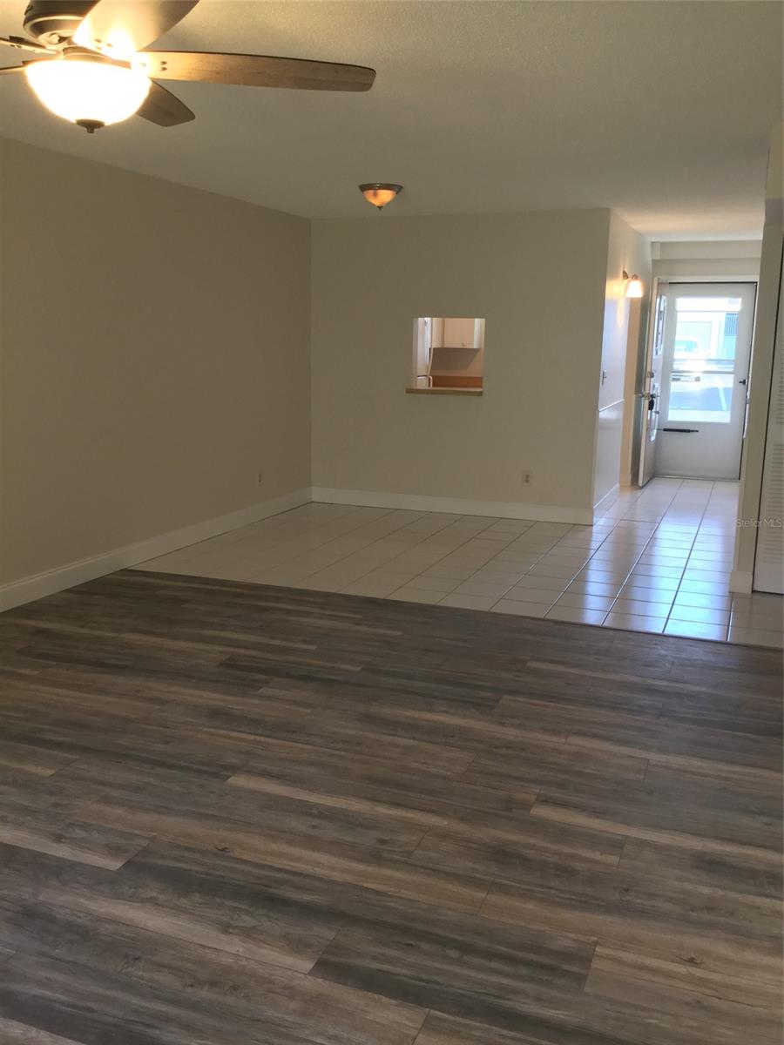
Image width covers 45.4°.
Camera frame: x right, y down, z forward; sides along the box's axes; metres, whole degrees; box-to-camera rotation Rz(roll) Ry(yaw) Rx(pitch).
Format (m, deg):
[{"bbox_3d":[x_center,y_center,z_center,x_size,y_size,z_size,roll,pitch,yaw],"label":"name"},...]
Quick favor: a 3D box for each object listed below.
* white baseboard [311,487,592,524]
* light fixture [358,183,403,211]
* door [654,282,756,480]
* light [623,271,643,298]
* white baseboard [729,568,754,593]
[{"bbox_3d":[0.447,-0.145,7.978,2.510,0.131,0.020,5,12,21],"label":"white baseboard"},{"bbox_3d":[-0.071,-2.125,6.151,0.300,0.160,0.300,1,11,0],"label":"light fixture"},{"bbox_3d":[3.314,-1.489,9.985,0.910,2.030,0.050,5,12,21],"label":"door"},{"bbox_3d":[2.071,-2.043,8.018,0.170,0.230,0.145,5,12,21],"label":"light"},{"bbox_3d":[2.079,0.360,5.571,0.128,0.130,0.020,5,12,21],"label":"white baseboard"}]

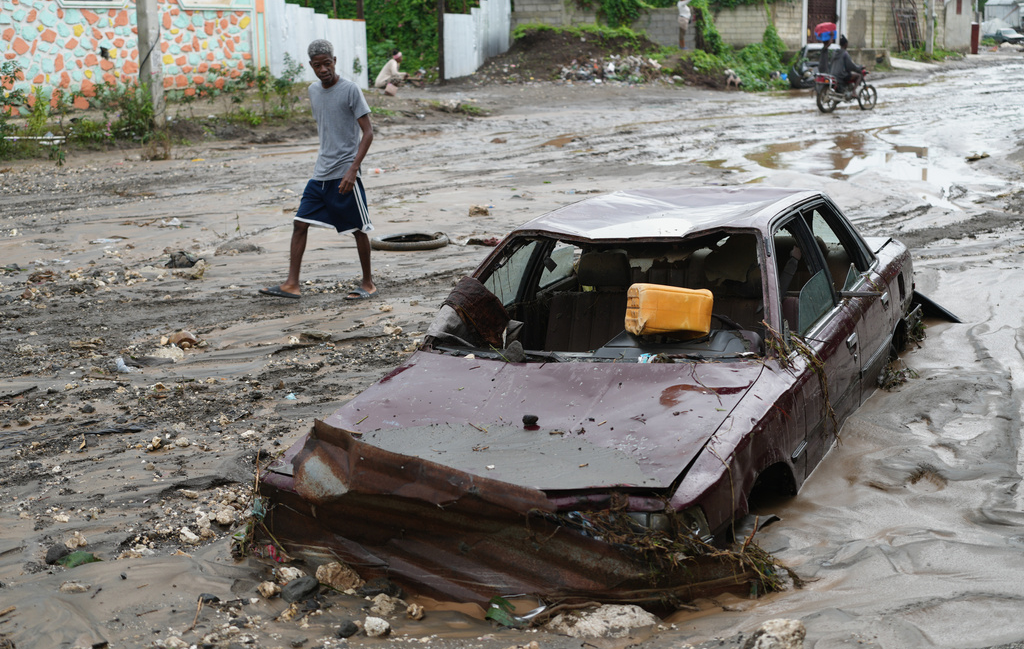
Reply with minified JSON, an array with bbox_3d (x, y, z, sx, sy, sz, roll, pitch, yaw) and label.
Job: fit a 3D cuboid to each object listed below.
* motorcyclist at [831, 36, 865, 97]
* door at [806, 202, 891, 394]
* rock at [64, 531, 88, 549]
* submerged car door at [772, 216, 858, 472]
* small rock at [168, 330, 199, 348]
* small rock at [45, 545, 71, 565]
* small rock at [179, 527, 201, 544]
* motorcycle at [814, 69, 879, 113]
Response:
[{"bbox_3d":[7.334,-5.634,31.000,0.750,1.340,0.550,-9,13,-33],"label":"motorcyclist"},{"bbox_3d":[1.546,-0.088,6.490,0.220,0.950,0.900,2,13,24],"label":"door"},{"bbox_3d":[-1.466,0.727,4.788,0.077,0.060,0.062,-5,12,-18],"label":"rock"},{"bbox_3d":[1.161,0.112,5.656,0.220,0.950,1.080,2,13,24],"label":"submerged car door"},{"bbox_3d":[-1.849,0.082,8.007,0.169,0.094,0.135,-4,12,-13],"label":"small rock"},{"bbox_3d":[-1.492,0.755,4.668,0.080,0.065,0.070,-2,11,0],"label":"small rock"},{"bbox_3d":[-1.090,0.715,4.816,0.071,0.058,0.053,-4,12,-13],"label":"small rock"},{"bbox_3d":[7.339,-5.149,31.300,1.900,1.020,0.720,-10,14,-34],"label":"motorcycle"}]

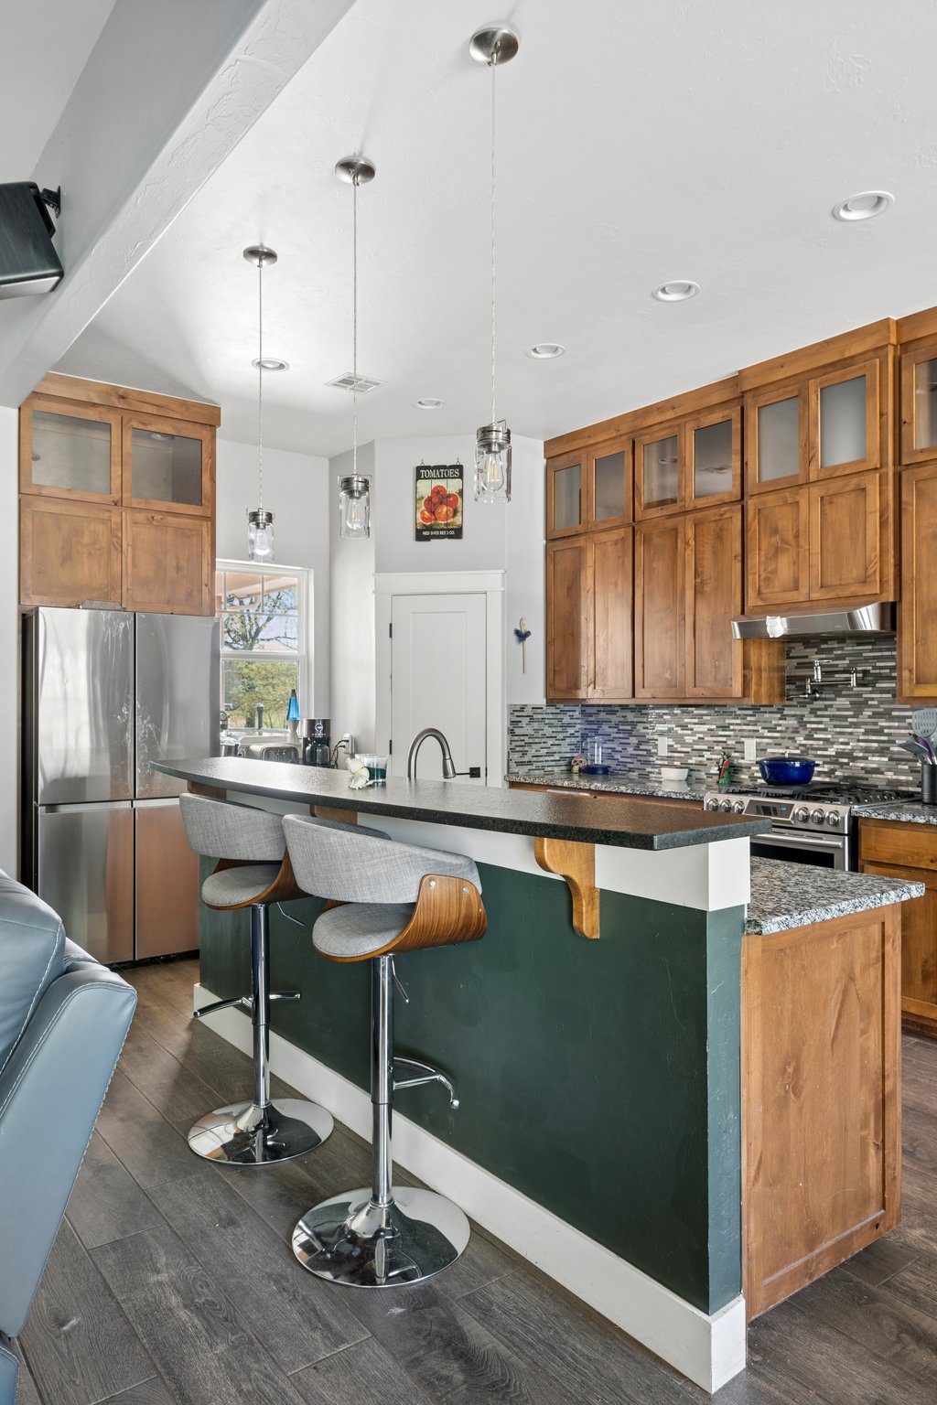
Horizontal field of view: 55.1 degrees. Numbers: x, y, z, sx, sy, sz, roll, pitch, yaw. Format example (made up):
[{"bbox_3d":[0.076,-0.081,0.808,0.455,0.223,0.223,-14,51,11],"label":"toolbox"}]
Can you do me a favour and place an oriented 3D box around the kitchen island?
[{"bbox_3d":[-0.198,0.812,3.056,1.173,1.115,2.907,0,0,-38],"label":"kitchen island"}]

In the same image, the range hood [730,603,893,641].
[{"bbox_3d":[1.737,-0.383,4.390,0.560,0.135,0.765,0,0,-38],"label":"range hood"}]

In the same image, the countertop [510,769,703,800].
[{"bbox_3d":[0.979,0.473,5.289,0.650,0.035,1.515,0,0,-38],"label":"countertop"}]

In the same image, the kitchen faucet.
[{"bbox_3d":[-0.140,0.272,3.207,0.215,0.369,0.060,0,0,-38],"label":"kitchen faucet"}]

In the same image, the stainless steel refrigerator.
[{"bbox_3d":[-1.939,0.455,4.892,0.900,1.830,0.740,0,0,-38],"label":"stainless steel refrigerator"}]

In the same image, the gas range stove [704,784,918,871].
[{"bbox_3d":[1.657,0.890,4.359,0.695,0.960,0.765,0,0,-38],"label":"gas range stove"}]

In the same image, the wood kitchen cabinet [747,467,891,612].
[{"bbox_3d":[1.803,-0.748,4.428,0.410,0.595,0.765,0,0,-38],"label":"wood kitchen cabinet"}]

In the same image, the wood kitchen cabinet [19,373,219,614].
[{"bbox_3d":[-2.001,-1.081,5.015,1.025,1.189,0.550,0,0,-38],"label":"wood kitchen cabinet"}]

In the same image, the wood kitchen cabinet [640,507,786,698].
[{"bbox_3d":[1.343,-0.526,5.074,0.340,1.058,0.800,0,0,-38],"label":"wood kitchen cabinet"}]

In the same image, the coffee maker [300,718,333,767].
[{"bbox_3d":[-0.986,0.283,5.775,0.178,0.347,0.220,0,0,-27],"label":"coffee maker"}]

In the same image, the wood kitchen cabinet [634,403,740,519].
[{"bbox_3d":[1.335,-1.320,5.084,0.340,0.520,0.775,0,0,-38],"label":"wood kitchen cabinet"}]

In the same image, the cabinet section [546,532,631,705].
[{"bbox_3d":[0.846,-0.495,5.551,0.325,1.018,0.741,0,0,-38],"label":"cabinet section"}]

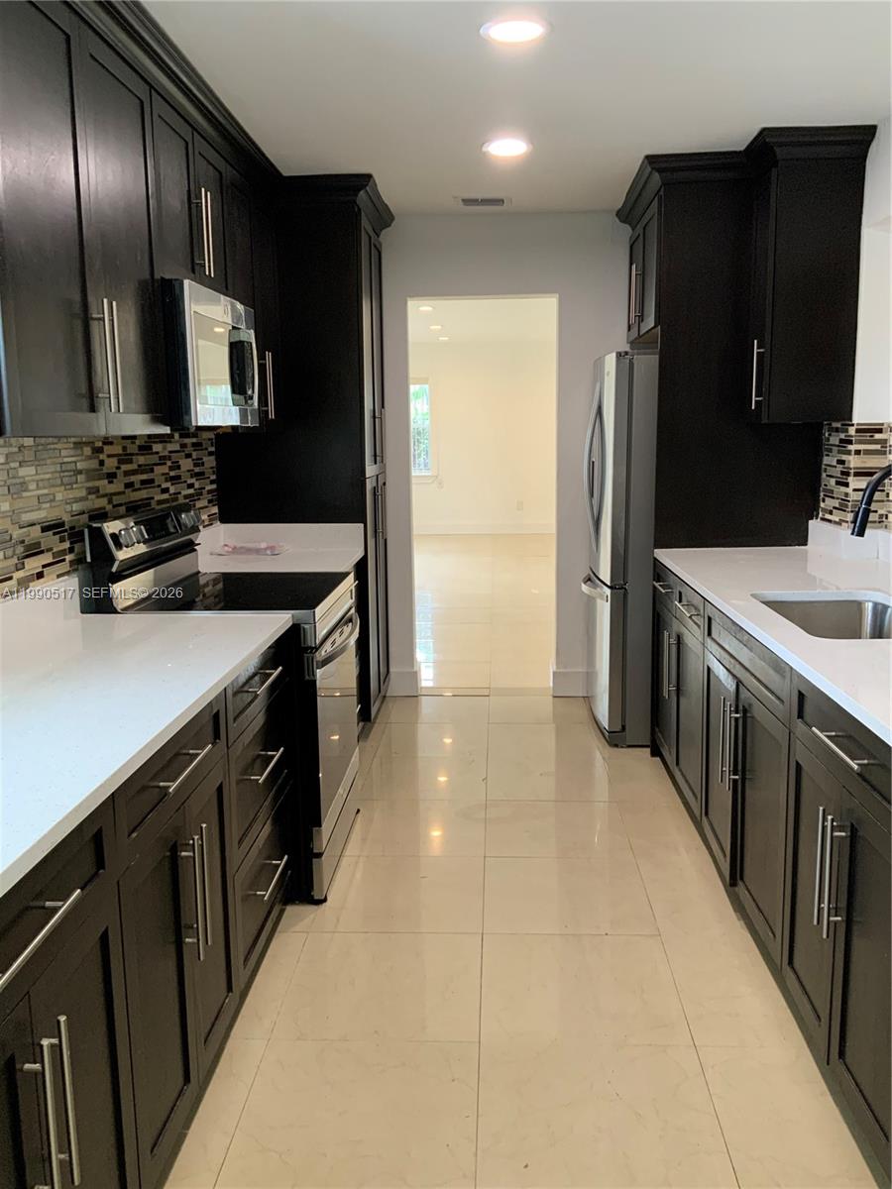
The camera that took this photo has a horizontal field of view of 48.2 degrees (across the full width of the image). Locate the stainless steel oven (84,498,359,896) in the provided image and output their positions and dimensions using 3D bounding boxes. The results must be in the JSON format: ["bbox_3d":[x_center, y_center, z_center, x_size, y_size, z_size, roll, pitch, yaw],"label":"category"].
[{"bbox_3d":[-0.675,0.306,3.359,0.725,1.175,0.760,0,10,3],"label":"stainless steel oven"}]

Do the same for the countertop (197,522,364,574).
[{"bbox_3d":[-0.699,-0.176,4.042,0.645,0.146,0.700,0,10,3],"label":"countertop"}]

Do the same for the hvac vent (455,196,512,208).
[{"bbox_3d":[0.171,-1.819,4.637,0.274,0.020,0.230,0,10,3],"label":"hvac vent"}]

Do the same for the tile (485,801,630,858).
[{"bbox_3d":[0.397,0.852,3.603,0.504,0.012,0.504,0,10,3],"label":"tile"}]

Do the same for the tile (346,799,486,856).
[{"bbox_3d":[-0.108,0.855,3.642,0.508,0.010,0.508,0,10,3],"label":"tile"}]

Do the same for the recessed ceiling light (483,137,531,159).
[{"bbox_3d":[0.228,-1.654,3.702,0.190,0.020,0.190,0,10,3],"label":"recessed ceiling light"}]

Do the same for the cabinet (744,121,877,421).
[{"bbox_3d":[1.347,-1.183,3.812,0.380,1.038,0.400,0,10,3],"label":"cabinet"}]

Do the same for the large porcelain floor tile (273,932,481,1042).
[{"bbox_3d":[-0.159,1.027,2.632,0.504,0.012,0.504,0,10,3],"label":"large porcelain floor tile"}]

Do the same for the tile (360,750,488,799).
[{"bbox_3d":[-0.083,0.769,4.127,0.504,0.012,0.504,0,10,3],"label":"tile"}]

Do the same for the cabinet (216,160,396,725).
[{"bbox_3d":[-0.625,-0.587,4.744,0.710,2.465,0.885,0,10,3],"label":"cabinet"}]

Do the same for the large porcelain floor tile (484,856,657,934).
[{"bbox_3d":[0.374,0.941,3.116,0.508,0.010,0.508,0,10,3],"label":"large porcelain floor tile"}]

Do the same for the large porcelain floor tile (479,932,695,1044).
[{"bbox_3d":[0.348,1.029,2.617,0.508,0.010,0.508,0,10,3],"label":"large porcelain floor tile"}]

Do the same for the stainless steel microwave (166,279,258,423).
[{"bbox_3d":[-0.868,-0.733,3.151,0.400,0.406,0.765,0,10,3],"label":"stainless steel microwave"}]

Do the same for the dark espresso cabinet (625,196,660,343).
[{"bbox_3d":[1.193,-1.424,4.430,0.633,0.525,0.930,0,10,3],"label":"dark espresso cabinet"}]

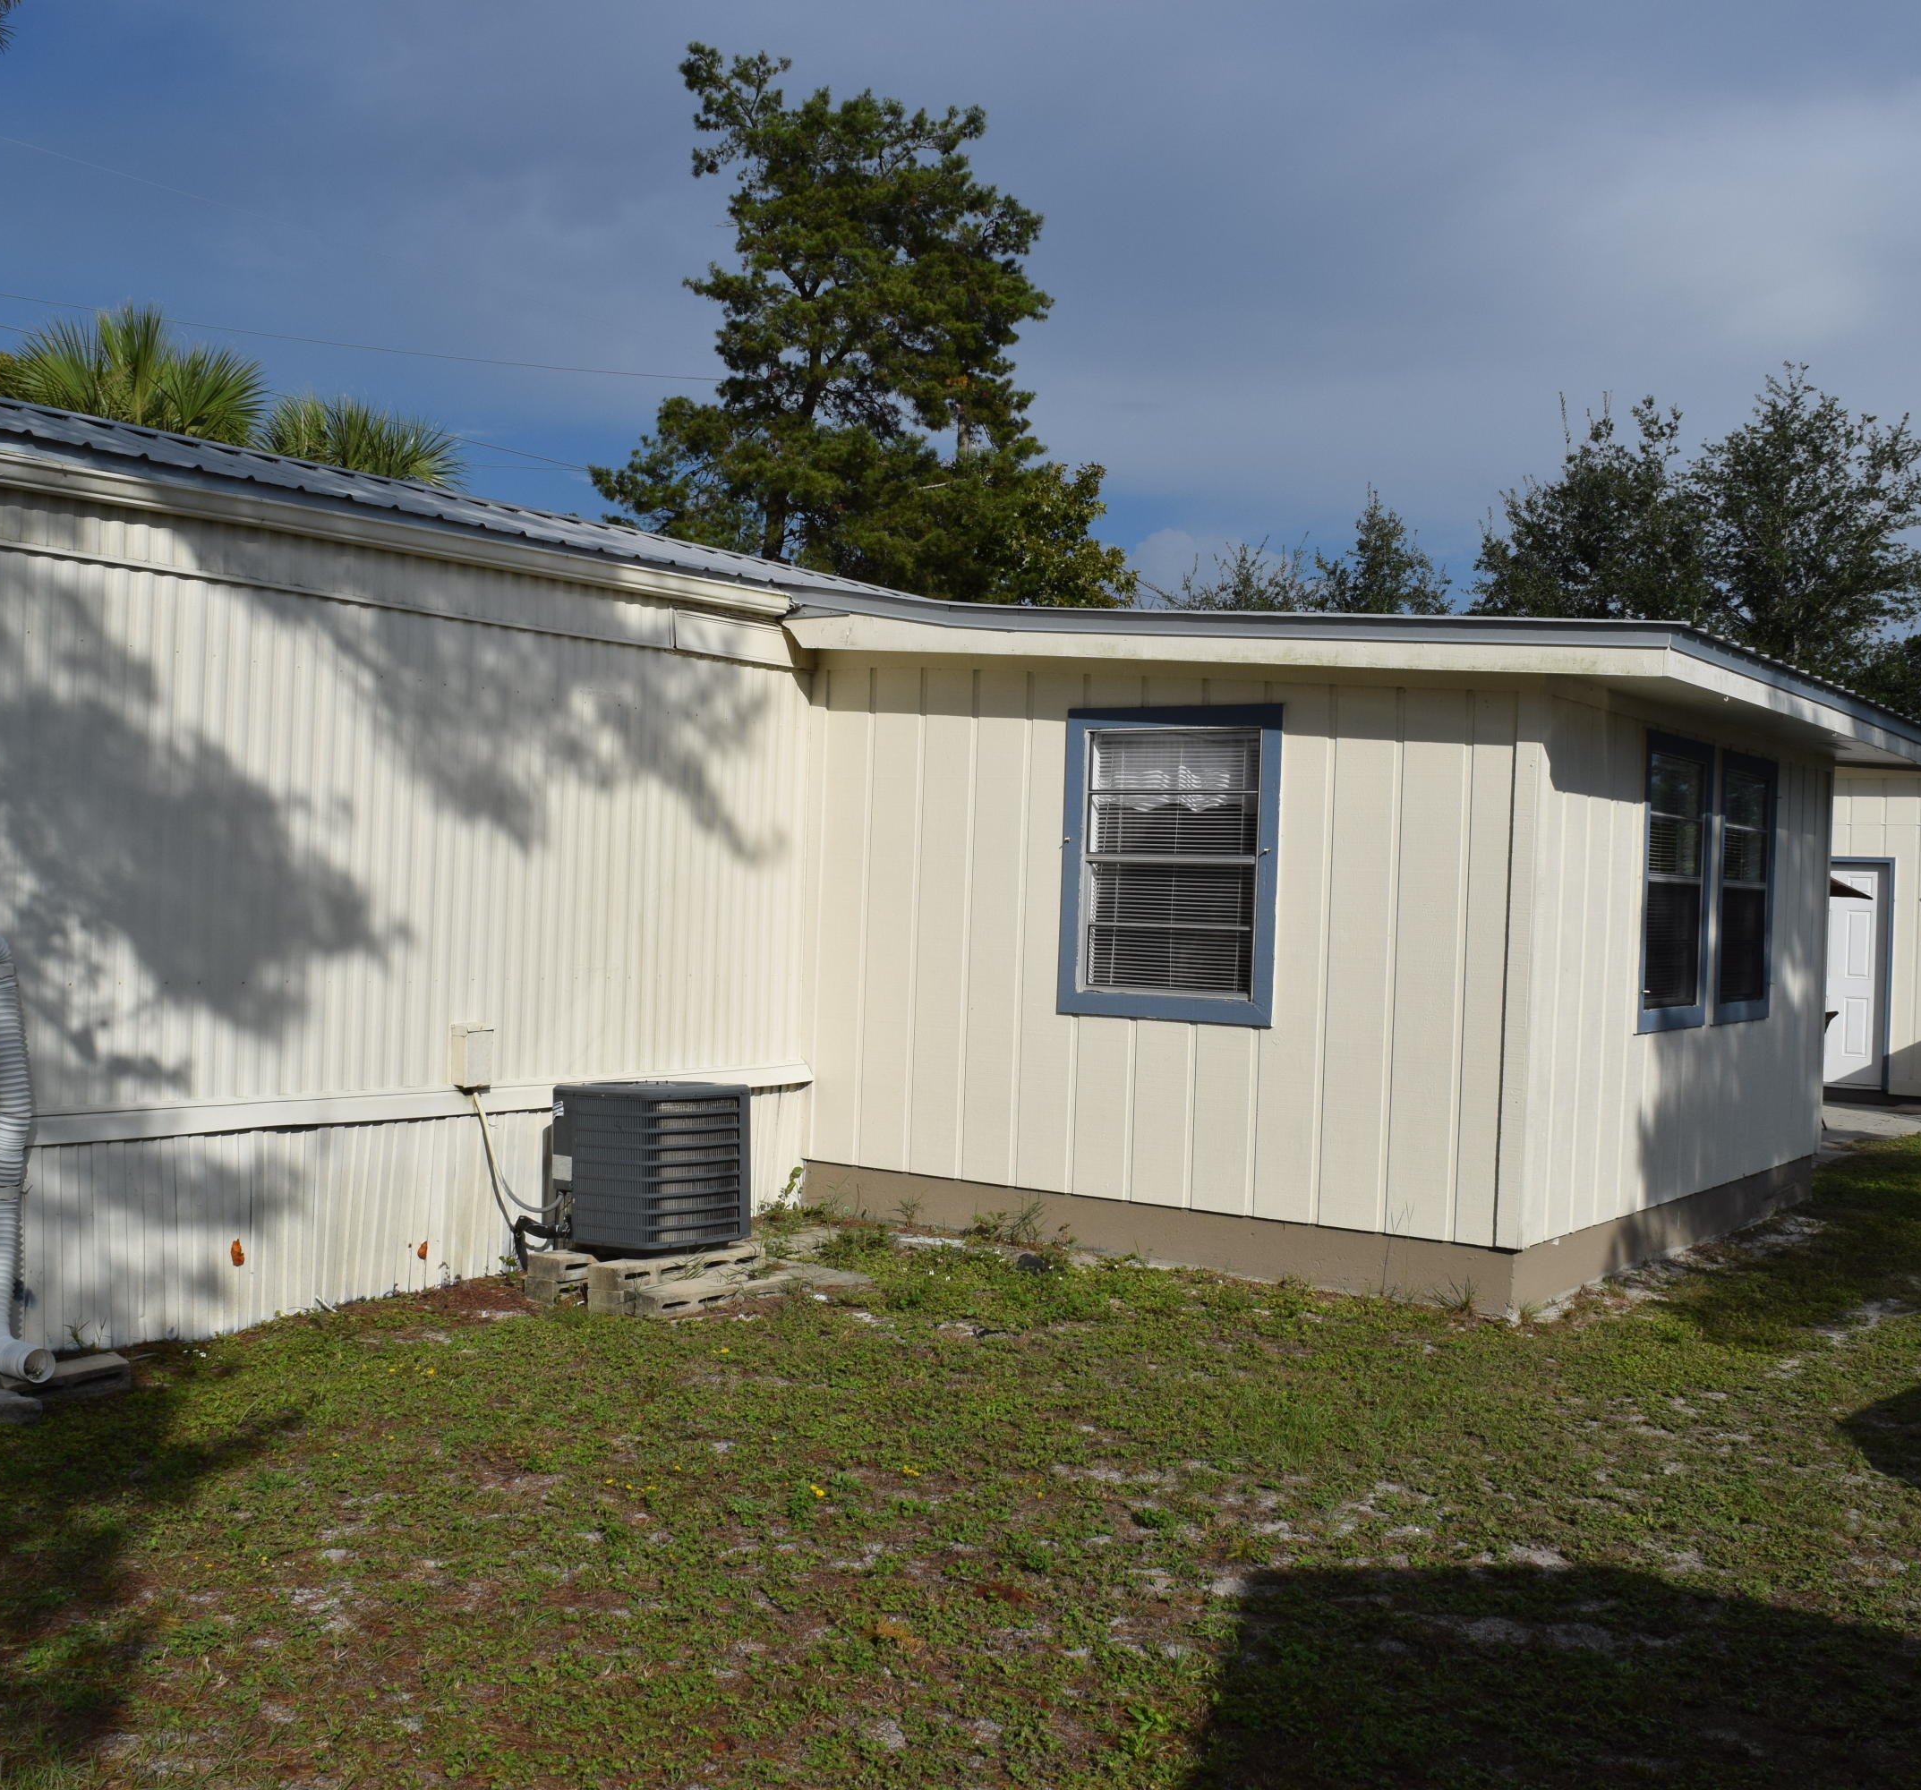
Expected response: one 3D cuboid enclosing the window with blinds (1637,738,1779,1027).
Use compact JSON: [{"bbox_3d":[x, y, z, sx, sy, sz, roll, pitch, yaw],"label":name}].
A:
[{"bbox_3d":[3.709,-0.028,9.937,0.100,1.370,2.200,2,0,36],"label":"window with blinds"}]

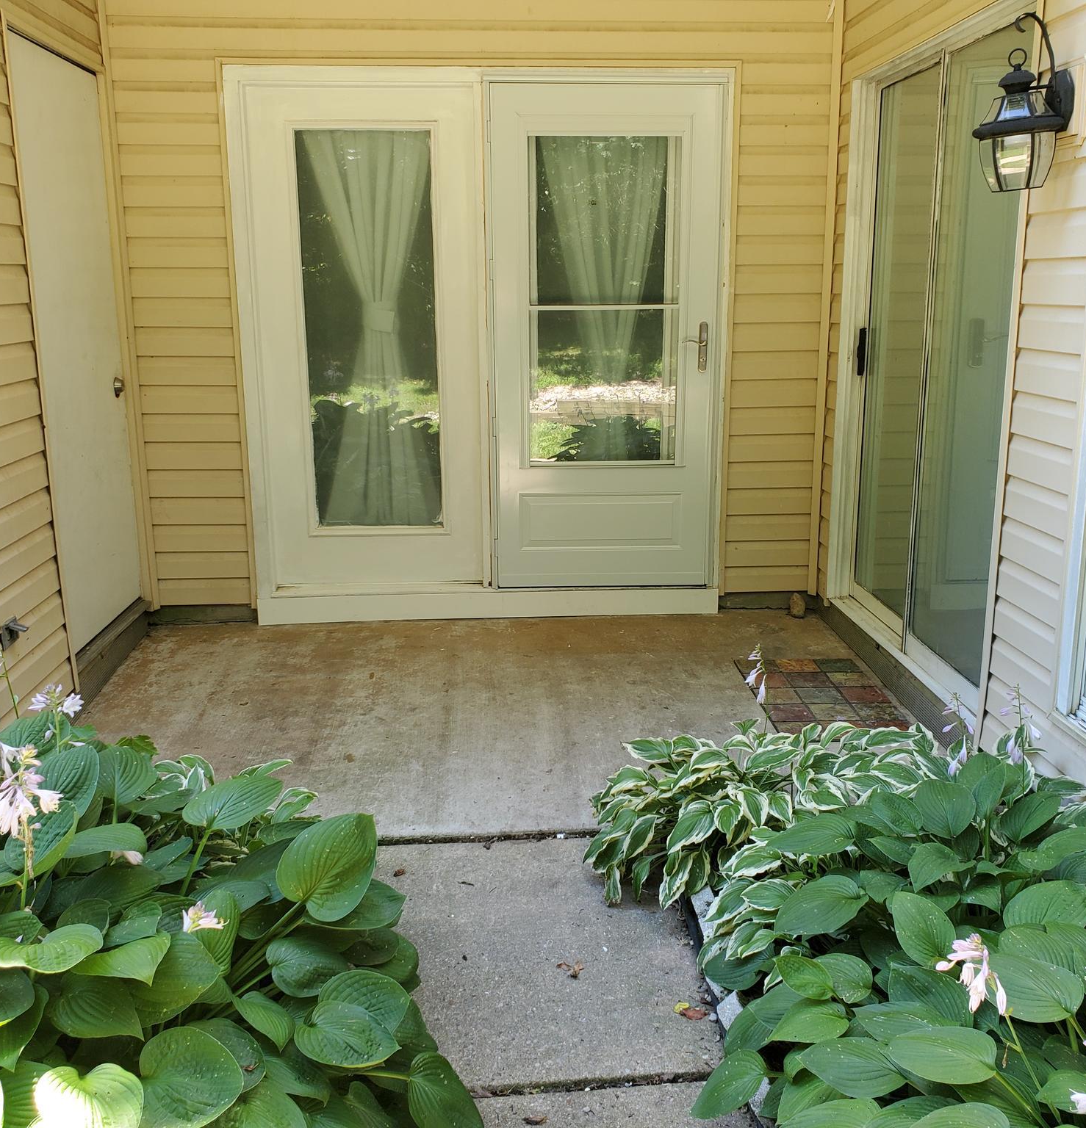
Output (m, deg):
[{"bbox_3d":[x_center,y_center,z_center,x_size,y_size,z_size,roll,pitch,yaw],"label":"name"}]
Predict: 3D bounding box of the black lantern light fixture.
[{"bbox_3d":[1.118,-1.079,2.648,0.210,0.380,0.190,-1,14,-3],"label":"black lantern light fixture"}]

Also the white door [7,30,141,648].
[{"bbox_3d":[-1.628,-0.746,4.027,0.060,1.990,0.800,-1,14,-3],"label":"white door"}]

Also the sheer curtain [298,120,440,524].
[{"bbox_3d":[-0.700,-0.939,4.651,0.540,1.610,0.080,-1,14,-3],"label":"sheer curtain"}]

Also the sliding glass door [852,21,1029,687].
[{"bbox_3d":[1.235,-0.679,3.742,0.090,1.960,1.450,-1,14,-3],"label":"sliding glass door"}]

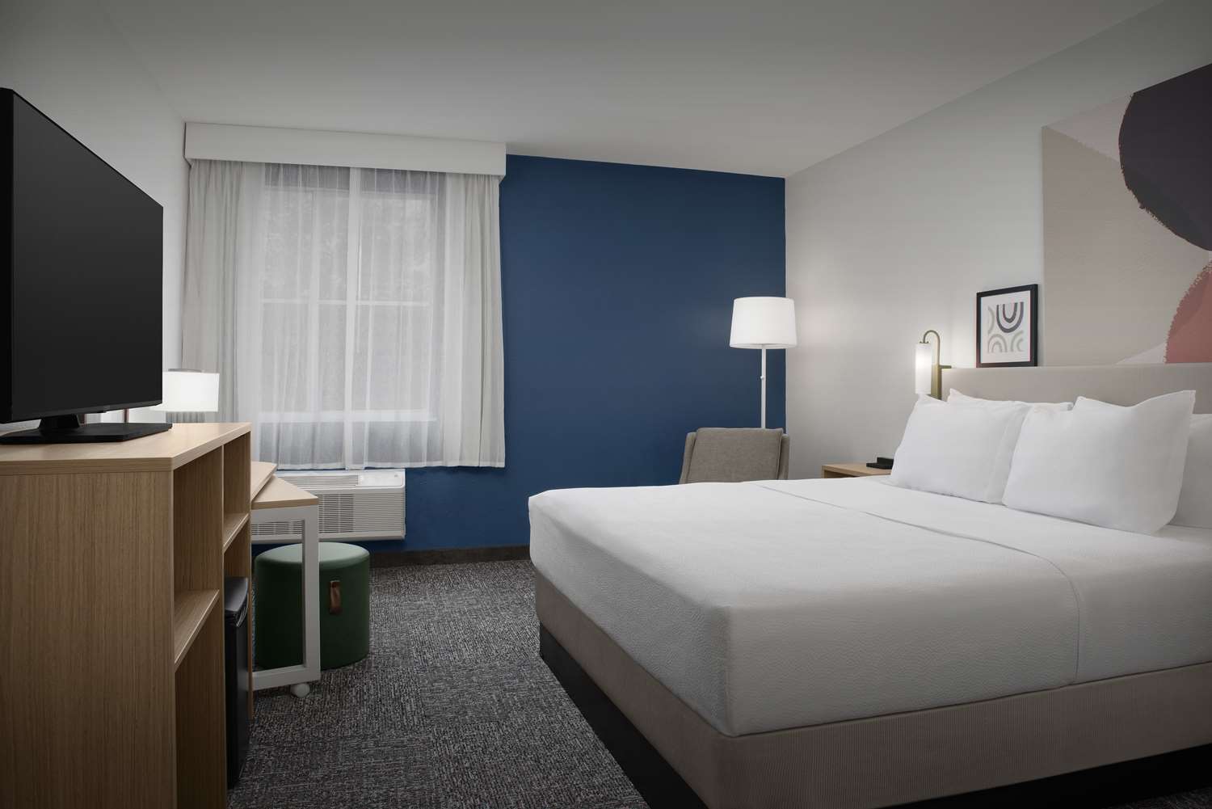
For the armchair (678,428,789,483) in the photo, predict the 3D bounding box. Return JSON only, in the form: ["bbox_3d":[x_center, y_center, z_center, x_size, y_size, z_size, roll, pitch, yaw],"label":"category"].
[{"bbox_3d":[0.624,0.567,4.477,0.700,0.840,0.750,1,2,30],"label":"armchair"}]

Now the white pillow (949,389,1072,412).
[{"bbox_3d":[1.702,0.165,3.386,0.180,0.430,0.680,12,-2,-17],"label":"white pillow"}]

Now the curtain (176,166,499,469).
[{"bbox_3d":[-1.440,-0.479,4.608,1.680,1.700,0.160,-1,2,-17],"label":"curtain"}]

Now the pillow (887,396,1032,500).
[{"bbox_3d":[1.515,0.171,3.349,0.180,0.420,0.660,17,-3,-17],"label":"pillow"}]

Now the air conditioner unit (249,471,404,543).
[{"bbox_3d":[-1.693,0.583,4.568,1.070,0.410,0.210,-1,2,-17],"label":"air conditioner unit"}]

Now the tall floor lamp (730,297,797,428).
[{"bbox_3d":[0.986,0.147,5.080,0.420,1.640,0.420,-1,2,-17],"label":"tall floor lamp"}]

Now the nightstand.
[{"bbox_3d":[1.443,0.666,4.138,0.460,0.660,0.500,-1,2,-17],"label":"nightstand"}]

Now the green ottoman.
[{"bbox_3d":[-1.203,0.811,3.339,0.440,0.430,0.440,-1,2,-17],"label":"green ottoman"}]

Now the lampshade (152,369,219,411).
[{"bbox_3d":[-1.681,-0.050,3.226,0.270,0.180,0.270,-1,2,-17],"label":"lampshade"}]

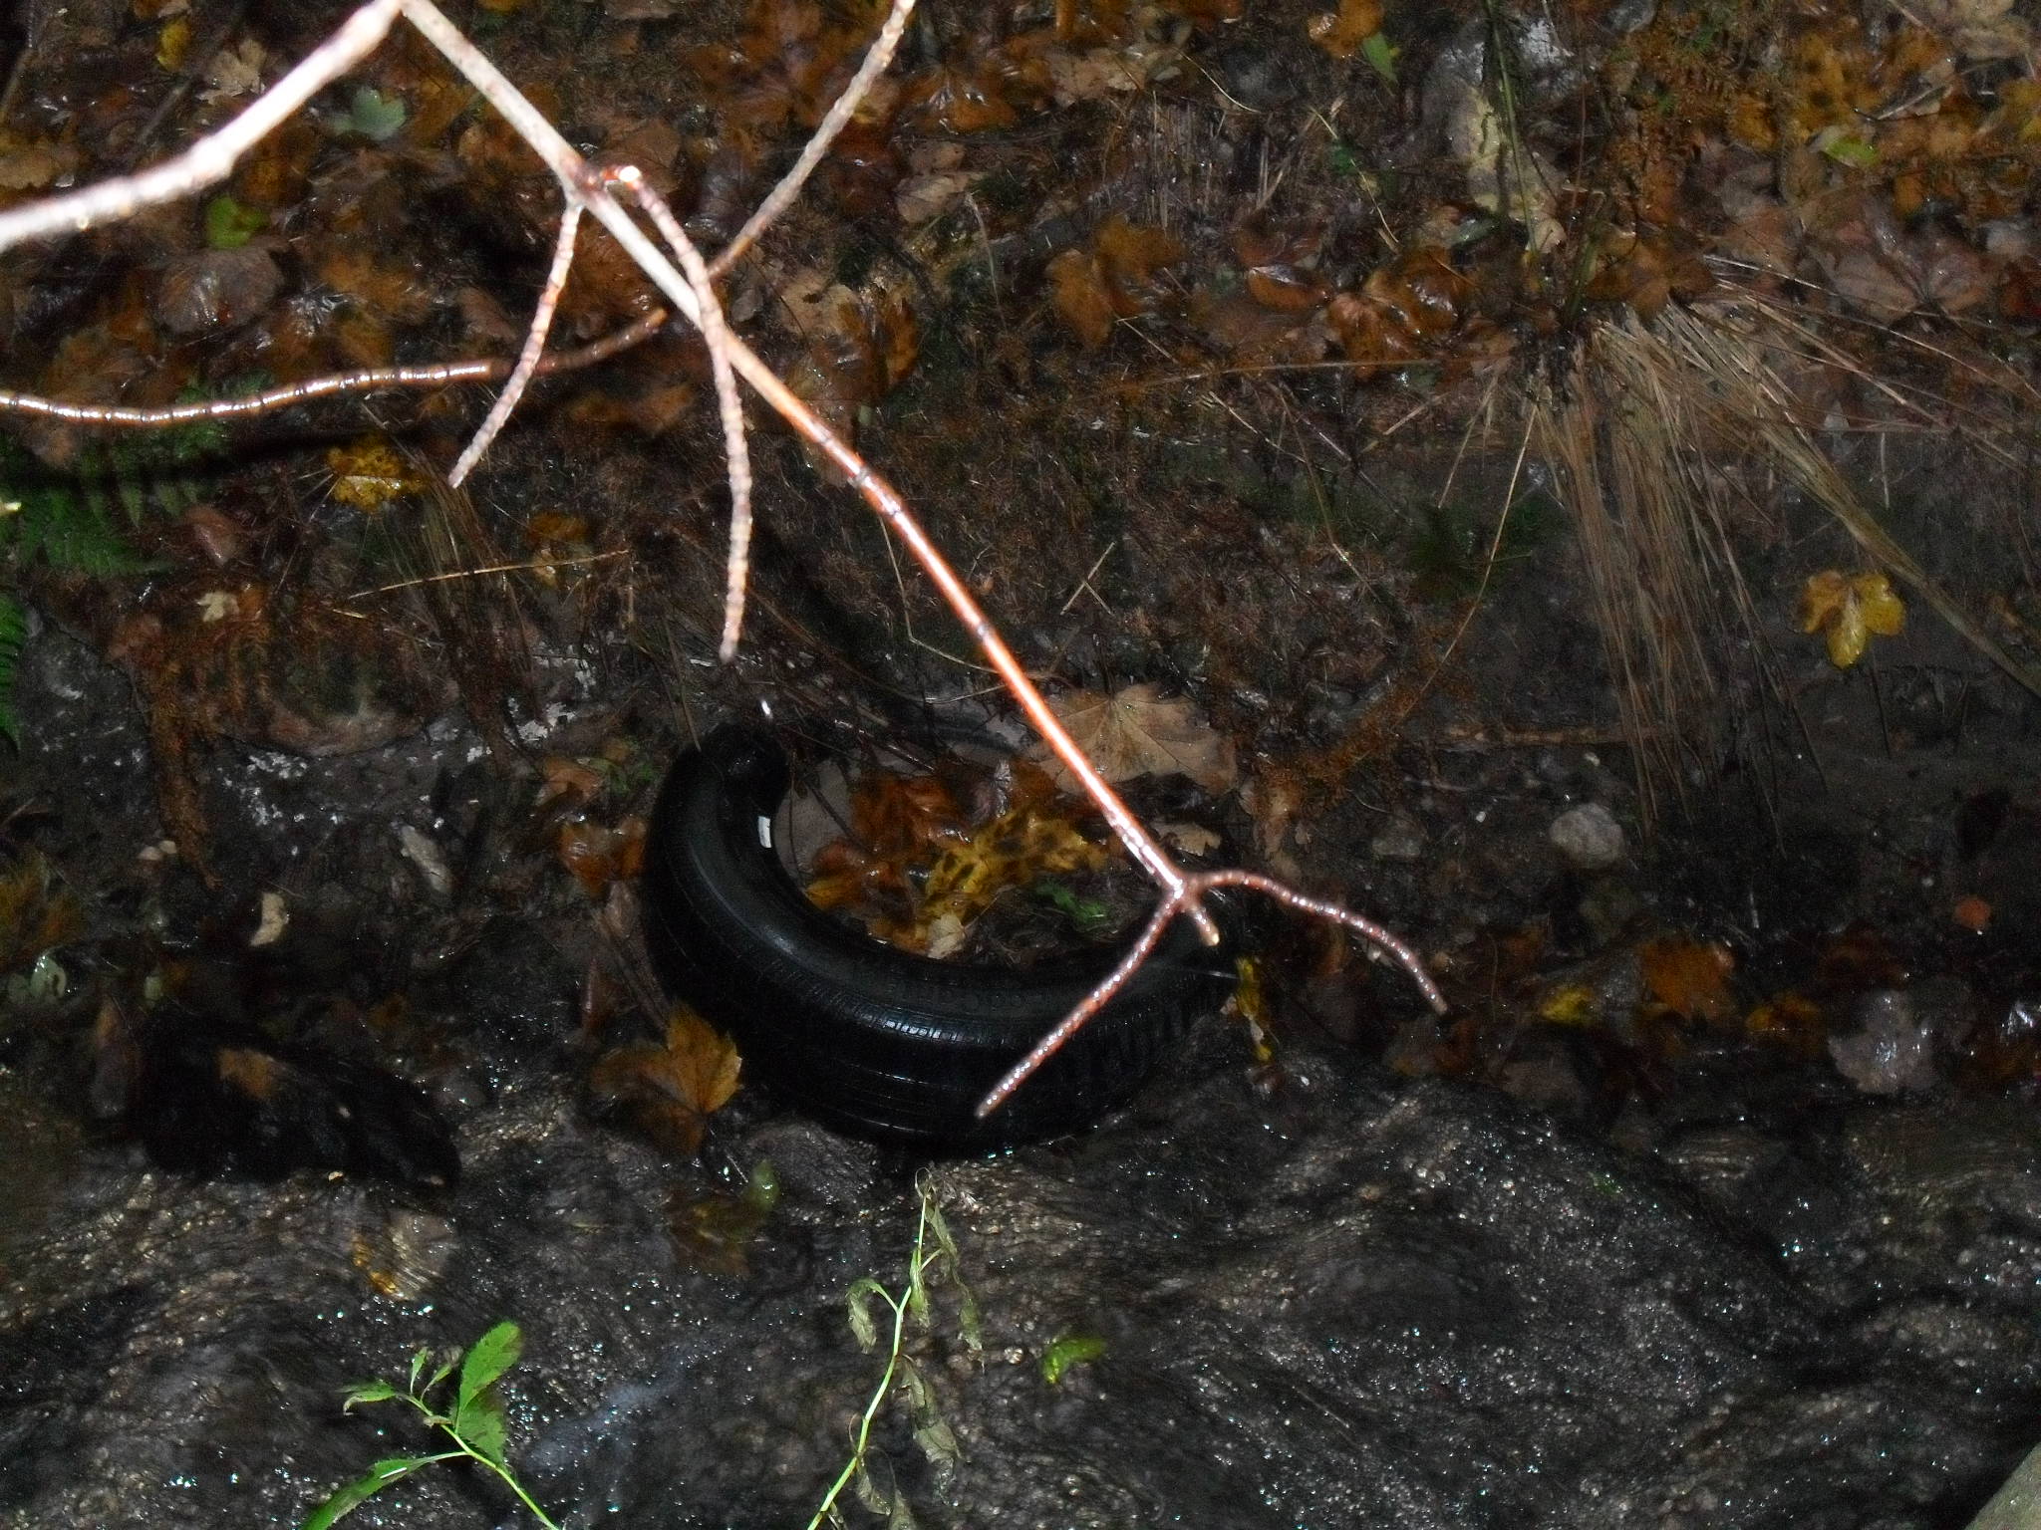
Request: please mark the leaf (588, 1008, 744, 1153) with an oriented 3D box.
[{"bbox_3d":[-0.335,0.298,3.170,0.145,0.040,0.142,0,72,0],"label":"leaf"}]

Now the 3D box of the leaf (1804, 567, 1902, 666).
[{"bbox_3d":[0.859,-0.152,3.470,0.106,0.103,0.025,0,-3,0],"label":"leaf"}]

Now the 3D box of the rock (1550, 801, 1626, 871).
[{"bbox_3d":[0.584,0.073,3.460,0.080,0.062,0.070,4,33,0],"label":"rock"}]

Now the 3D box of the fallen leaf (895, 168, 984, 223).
[{"bbox_3d":[-0.093,-0.647,3.820,0.097,0.025,0.072,0,60,0],"label":"fallen leaf"}]

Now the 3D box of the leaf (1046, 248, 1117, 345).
[{"bbox_3d":[0.068,-0.520,3.740,0.075,0.025,0.120,-16,61,-11],"label":"leaf"}]

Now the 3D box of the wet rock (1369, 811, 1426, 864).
[{"bbox_3d":[0.387,0.074,3.460,0.056,0.042,0.050,4,33,0],"label":"wet rock"}]

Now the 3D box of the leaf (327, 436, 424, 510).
[{"bbox_3d":[-0.698,-0.315,3.630,0.103,0.025,0.085,0,74,0],"label":"leaf"}]

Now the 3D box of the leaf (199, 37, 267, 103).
[{"bbox_3d":[-0.938,-0.827,4.000,0.080,0.020,0.080,-5,59,-5],"label":"leaf"}]

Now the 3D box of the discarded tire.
[{"bbox_3d":[-0.064,0.128,3.320,0.600,0.175,0.600,9,37,0],"label":"discarded tire"}]

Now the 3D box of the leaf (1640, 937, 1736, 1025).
[{"bbox_3d":[0.657,0.213,3.310,0.094,0.025,0.092,0,60,0],"label":"leaf"}]

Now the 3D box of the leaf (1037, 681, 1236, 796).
[{"bbox_3d":[0.120,-0.028,3.540,0.215,0.030,0.145,0,57,0],"label":"leaf"}]

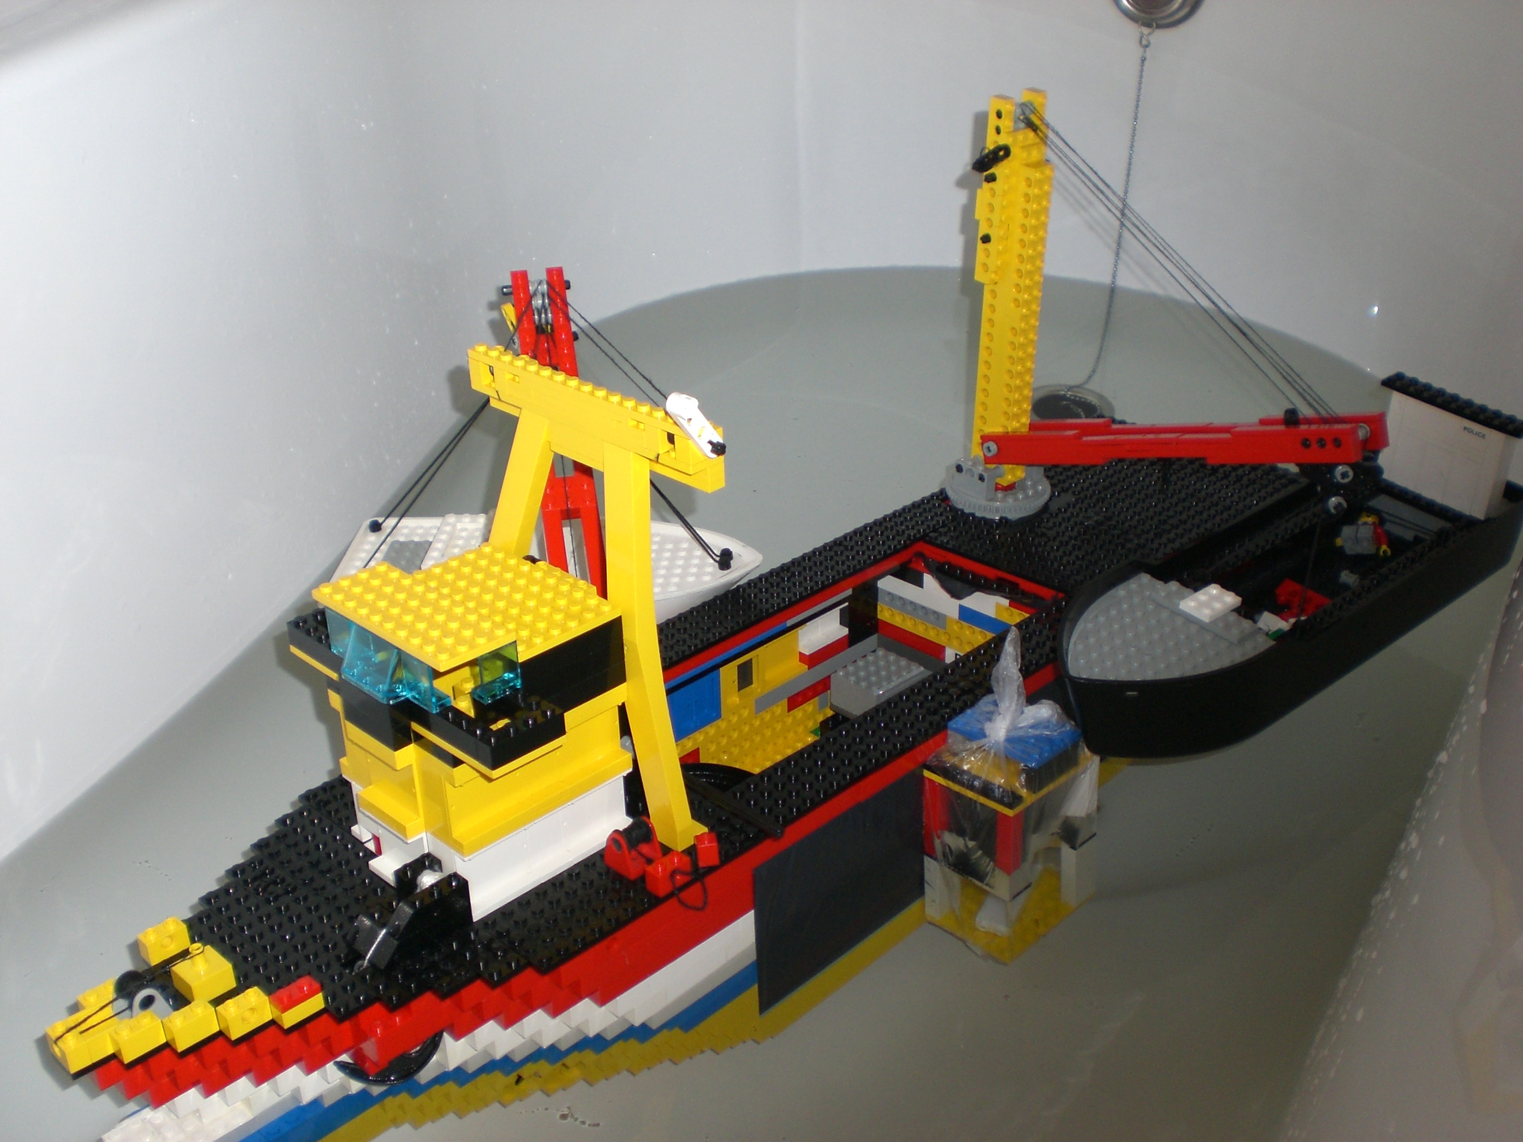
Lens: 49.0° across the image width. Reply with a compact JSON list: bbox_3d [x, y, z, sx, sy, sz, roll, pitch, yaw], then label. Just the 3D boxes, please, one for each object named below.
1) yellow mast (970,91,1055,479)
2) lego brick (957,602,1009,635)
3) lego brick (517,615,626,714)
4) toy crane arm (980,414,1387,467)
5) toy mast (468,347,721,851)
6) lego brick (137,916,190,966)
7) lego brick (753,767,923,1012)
[{"bbox_3d":[0.133,-0.146,0.887,0.032,0.209,0.029,-22,36,-35],"label":"yellow mast"},{"bbox_3d":[0.124,0.028,0.874,0.046,0.010,0.008,23,35,39],"label":"lego brick"},{"bbox_3d":[-0.071,0.036,0.607,0.009,0.028,0.048,23,35,39],"label":"lego brick"},{"bbox_3d":[0.203,-0.065,0.836,0.031,0.016,0.227,-22,16,-35],"label":"toy crane arm"},{"bbox_3d":[-0.064,0.010,0.645,0.149,0.183,0.016,23,35,39],"label":"toy mast"},{"bbox_3d":[-0.214,0.132,0.599,0.008,0.011,0.016,23,35,39],"label":"lego brick"},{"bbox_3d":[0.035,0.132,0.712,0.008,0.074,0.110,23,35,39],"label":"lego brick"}]

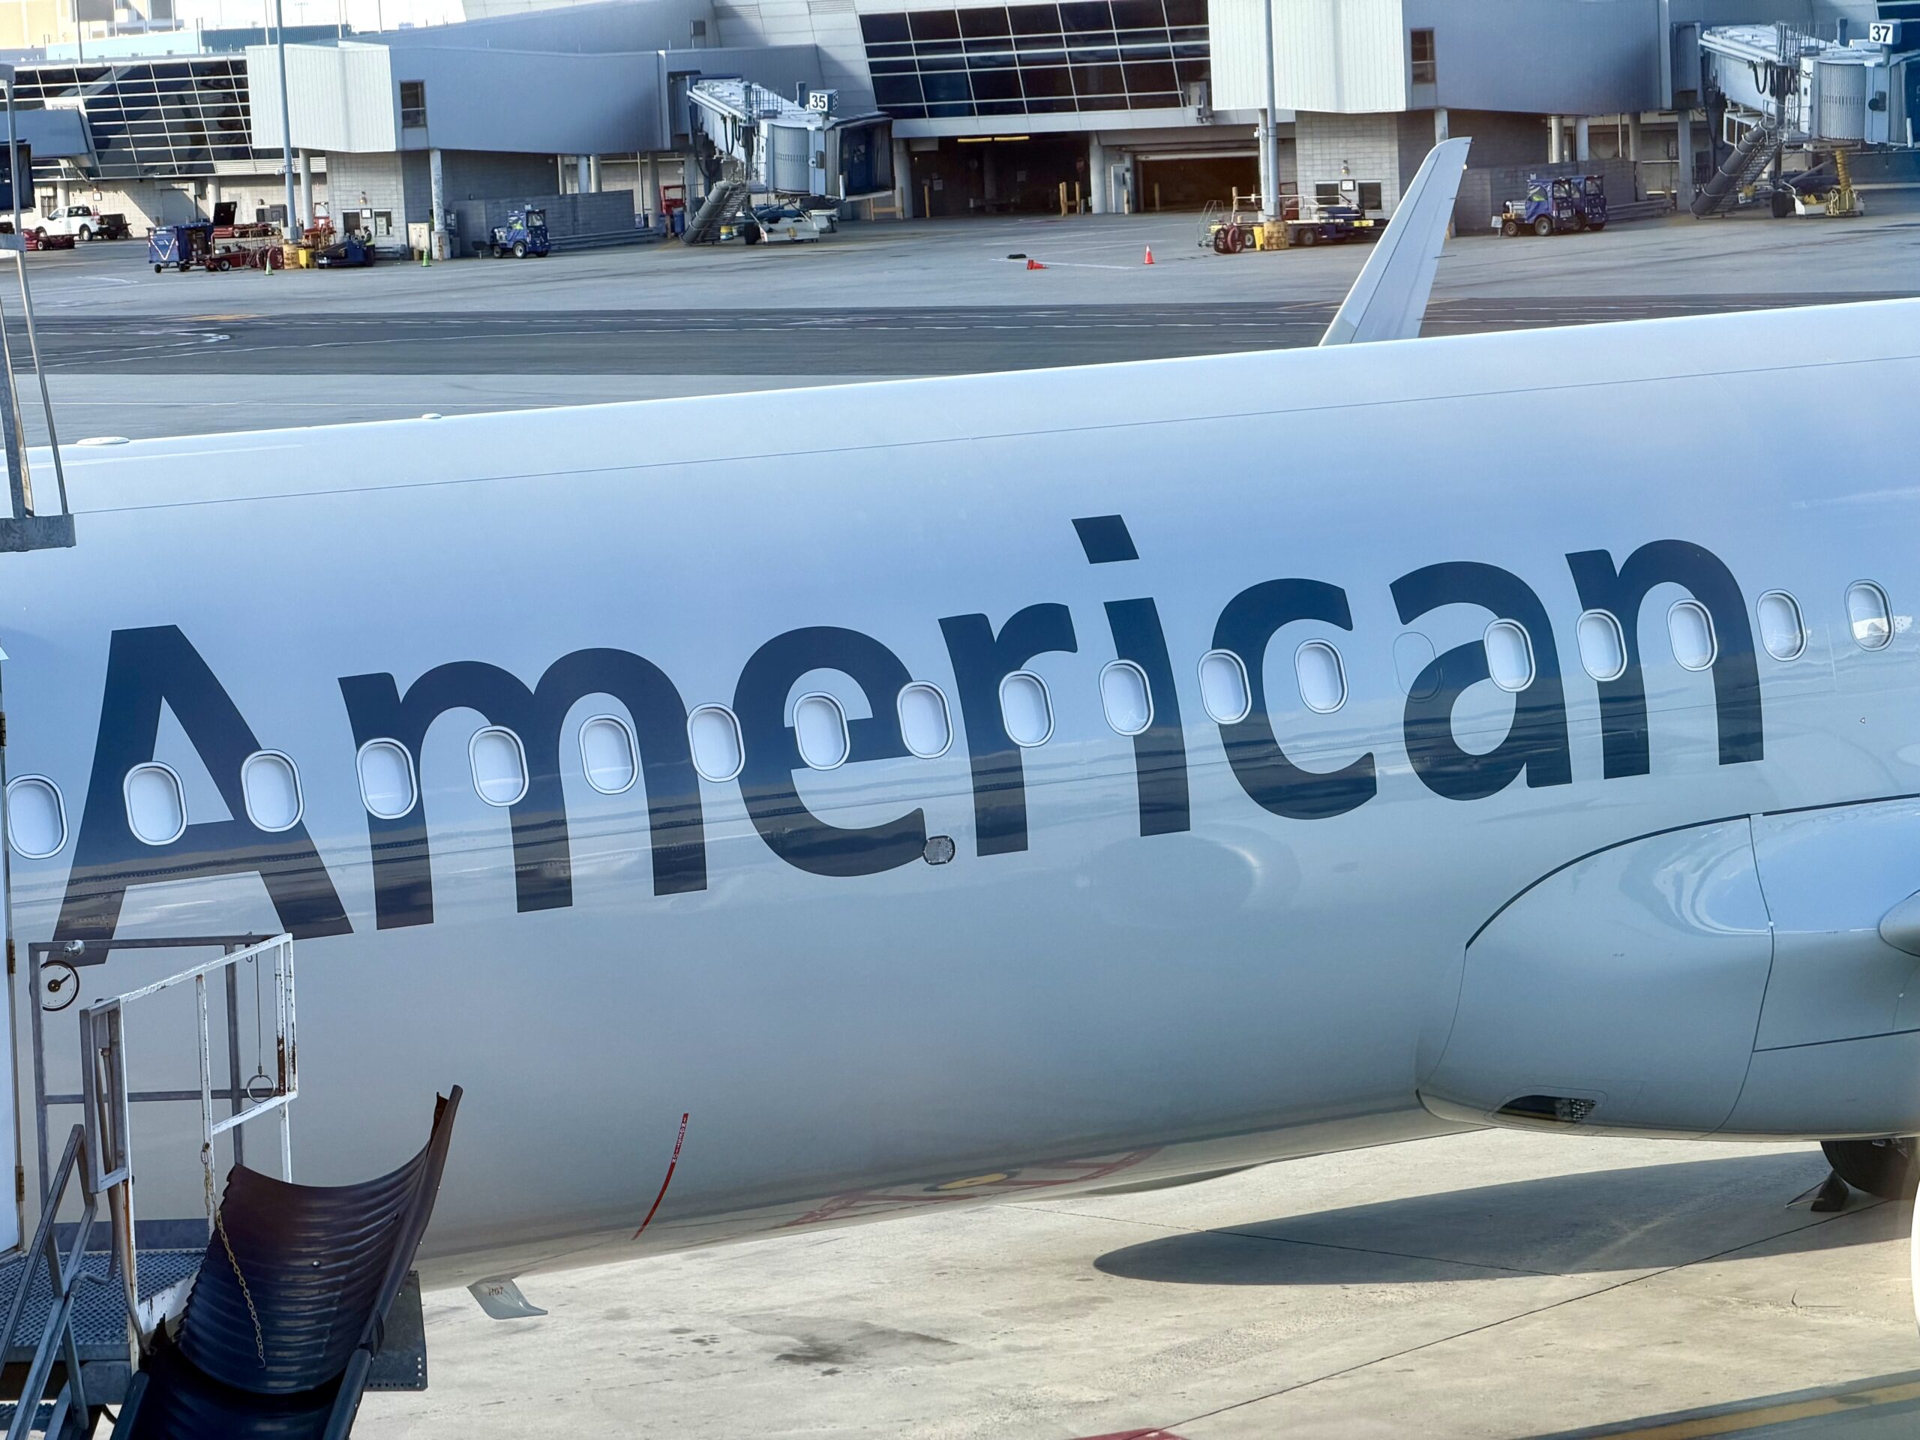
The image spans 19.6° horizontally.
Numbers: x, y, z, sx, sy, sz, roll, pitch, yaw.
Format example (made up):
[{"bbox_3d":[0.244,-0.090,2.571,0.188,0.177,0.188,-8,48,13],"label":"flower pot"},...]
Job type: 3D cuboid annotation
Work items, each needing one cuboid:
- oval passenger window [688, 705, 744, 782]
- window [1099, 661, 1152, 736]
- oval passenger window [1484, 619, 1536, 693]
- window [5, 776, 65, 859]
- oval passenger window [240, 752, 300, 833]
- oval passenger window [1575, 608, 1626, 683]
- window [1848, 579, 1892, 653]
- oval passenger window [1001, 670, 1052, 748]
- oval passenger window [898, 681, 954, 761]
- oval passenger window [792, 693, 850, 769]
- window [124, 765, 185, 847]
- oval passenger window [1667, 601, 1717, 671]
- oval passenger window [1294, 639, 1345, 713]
[{"bbox_3d":[-1.077,0.103,24.330,0.250,0.350,0.040,-6,-10,-26],"label":"oval passenger window"},{"bbox_3d":[0.782,-0.101,26.177,0.275,0.367,0.050,-6,-8,-26],"label":"window"},{"bbox_3d":[2.684,-0.311,27.102,0.275,0.367,0.050,-6,-8,-26],"label":"oval passenger window"},{"bbox_3d":[-3.971,0.425,23.864,0.275,0.367,0.050,-6,-8,-26],"label":"window"},{"bbox_3d":[-3.021,0.320,24.326,0.275,0.367,0.050,-6,-8,-26],"label":"oval passenger window"},{"bbox_3d":[3.043,-0.349,26.323,0.250,0.350,0.040,-6,-10,-26],"label":"oval passenger window"},{"bbox_3d":[4.585,-0.521,28.027,0.275,0.367,0.050,-6,-8,-26],"label":"window"},{"bbox_3d":[0.307,-0.048,25.945,0.275,0.367,0.050,-6,-8,-26],"label":"oval passenger window"},{"bbox_3d":[-0.162,0.003,24.773,0.250,0.350,0.040,-6,-10,-26],"label":"oval passenger window"},{"bbox_3d":[-0.620,0.053,24.552,0.250,0.350,0.040,-6,-10,-26],"label":"oval passenger window"},{"bbox_3d":[-3.496,0.373,24.095,0.275,0.367,0.050,-6,-8,-26],"label":"window"},{"bbox_3d":[3.634,-0.416,27.565,0.275,0.367,0.050,-6,-8,-26],"label":"oval passenger window"},{"bbox_3d":[1.733,-0.206,26.639,0.275,0.367,0.050,-6,-8,-26],"label":"oval passenger window"}]

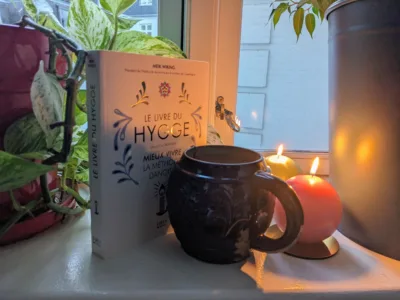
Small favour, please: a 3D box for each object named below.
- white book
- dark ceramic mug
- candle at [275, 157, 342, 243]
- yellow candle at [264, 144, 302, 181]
[{"bbox_3d":[-0.047,0.001,0.333,0.021,0.190,0.139,13,16,40],"label":"white book"},{"bbox_3d":[0.034,0.055,0.315,0.139,0.099,0.111,10,14,32],"label":"dark ceramic mug"},{"bbox_3d":[0.118,0.057,0.339,0.072,0.086,0.072,2,12,0],"label":"candle"},{"bbox_3d":[0.125,0.036,0.492,0.066,0.076,0.066,2,12,0],"label":"yellow candle"}]

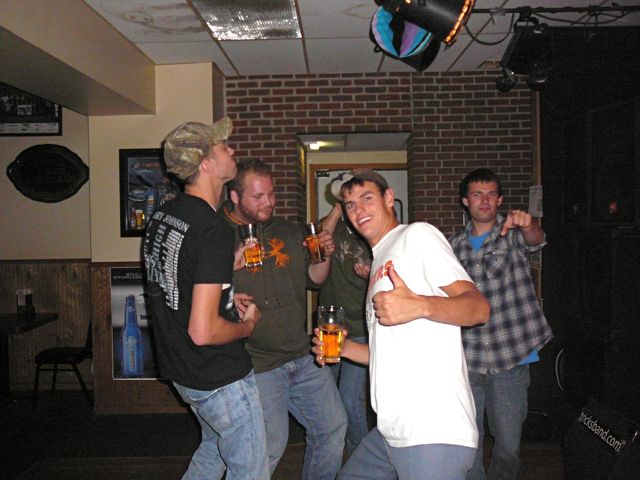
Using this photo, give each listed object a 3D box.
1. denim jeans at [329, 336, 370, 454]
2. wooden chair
[{"bbox_3d":[0.120,0.900,3.550,0.420,0.980,0.300,-1,2,0],"label":"denim jeans"},{"bbox_3d":[-2.075,0.945,5.480,0.540,0.850,0.440,-1,2,0],"label":"wooden chair"}]

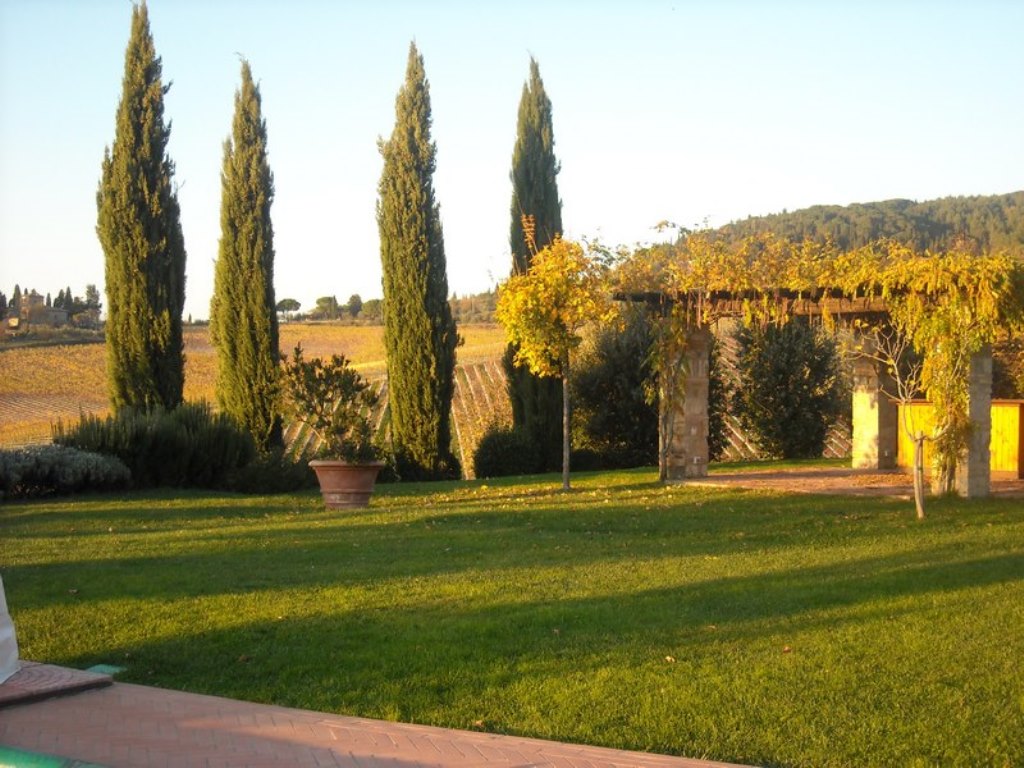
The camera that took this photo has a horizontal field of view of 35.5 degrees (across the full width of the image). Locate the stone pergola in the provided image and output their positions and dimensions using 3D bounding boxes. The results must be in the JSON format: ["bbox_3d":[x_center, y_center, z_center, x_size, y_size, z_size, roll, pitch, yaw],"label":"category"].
[{"bbox_3d":[5.850,0.021,23.392,5.200,2.800,5.600,0,0,-40],"label":"stone pergola"}]

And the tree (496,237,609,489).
[{"bbox_3d":[0.546,-0.276,21.000,1.500,3.330,1.400,0,0,0],"label":"tree"}]

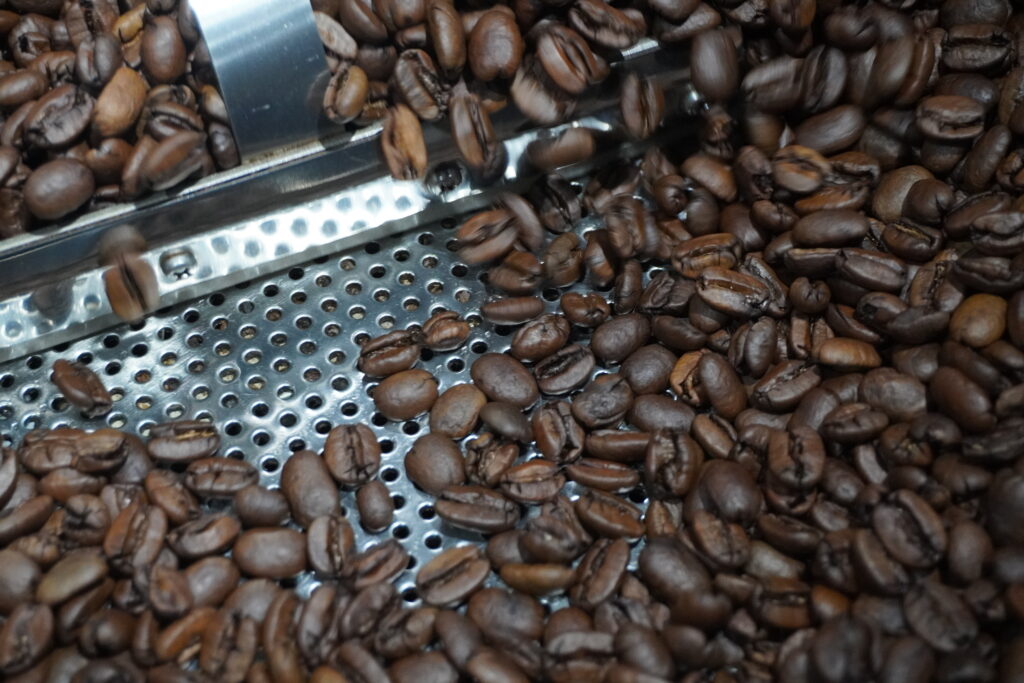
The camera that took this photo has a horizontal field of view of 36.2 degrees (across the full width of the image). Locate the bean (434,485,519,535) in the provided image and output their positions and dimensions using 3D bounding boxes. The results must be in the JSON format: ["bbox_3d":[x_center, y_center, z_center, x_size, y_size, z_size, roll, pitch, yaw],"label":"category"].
[{"bbox_3d":[-0.005,0.024,0.222,0.013,0.005,0.007,13,48,14],"label":"bean"}]

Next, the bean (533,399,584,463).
[{"bbox_3d":[0.007,0.014,0.239,0.008,0.006,0.010,-3,71,-35],"label":"bean"}]

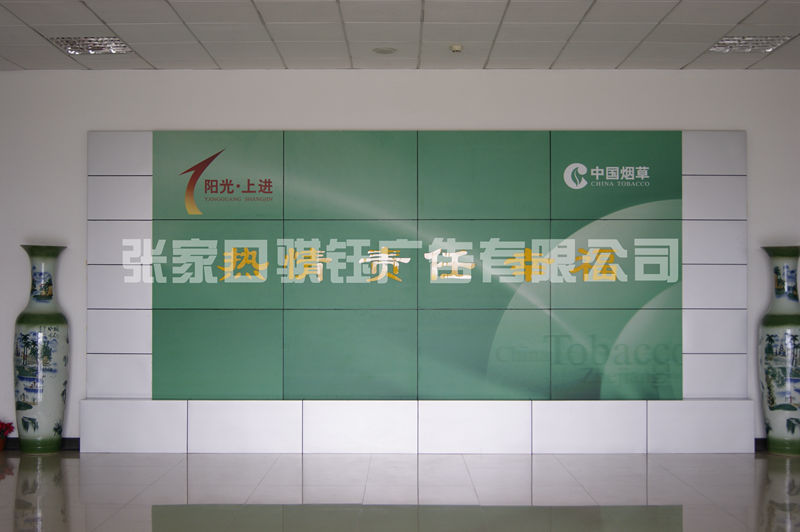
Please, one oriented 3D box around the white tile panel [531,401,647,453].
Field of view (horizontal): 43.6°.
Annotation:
[{"bbox_3d":[1.660,1.407,8.738,1.010,0.465,0.030,0,-1,0],"label":"white tile panel"}]

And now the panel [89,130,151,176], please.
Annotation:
[{"bbox_3d":[-2.525,-1.017,9.030,0.583,0.407,0.050,0,-1,0],"label":"panel"}]

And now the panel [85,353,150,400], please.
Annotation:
[{"bbox_3d":[-2.518,0.993,8.982,0.600,0.400,0.030,0,-1,0],"label":"panel"}]

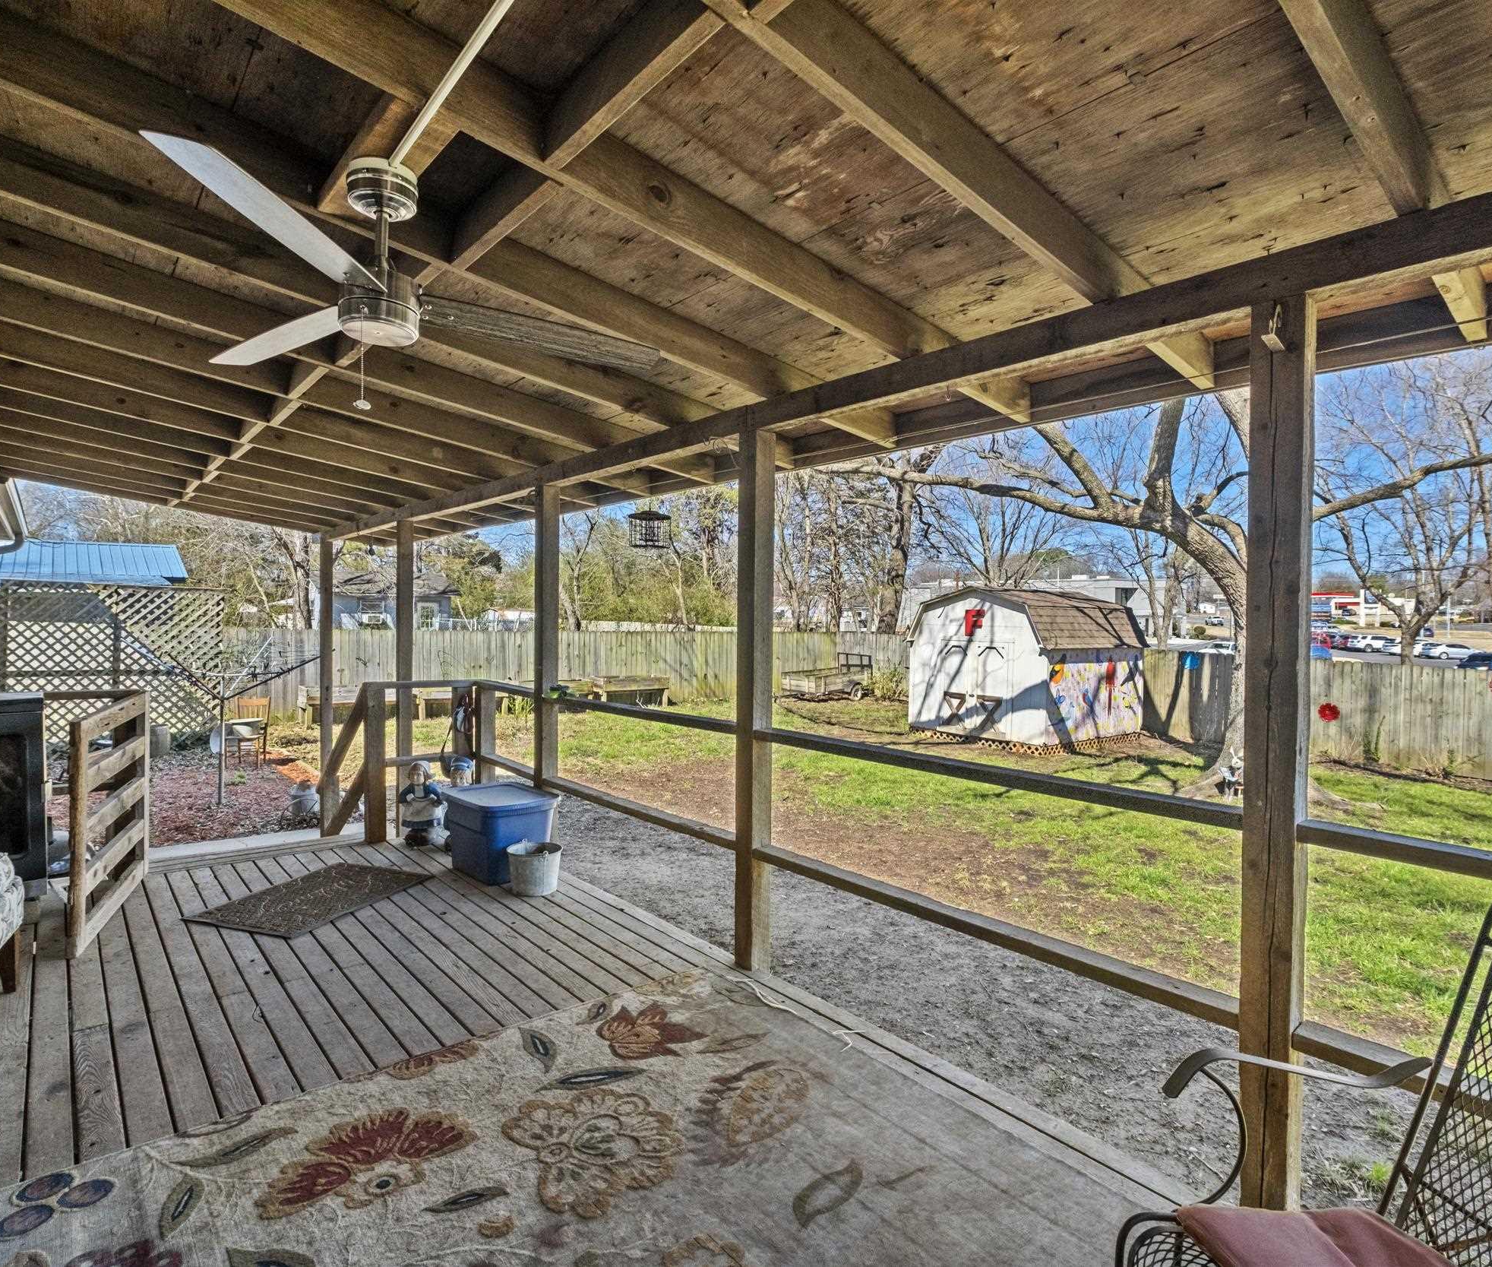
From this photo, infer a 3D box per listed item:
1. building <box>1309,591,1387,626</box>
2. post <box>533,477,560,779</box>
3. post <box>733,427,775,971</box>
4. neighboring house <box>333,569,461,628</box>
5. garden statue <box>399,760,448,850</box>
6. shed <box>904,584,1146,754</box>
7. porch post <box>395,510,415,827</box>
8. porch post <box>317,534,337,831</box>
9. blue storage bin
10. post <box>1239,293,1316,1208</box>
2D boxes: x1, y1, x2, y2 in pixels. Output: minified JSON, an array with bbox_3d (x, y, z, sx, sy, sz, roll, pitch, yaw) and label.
[{"bbox_3d":[102.936,-4.752,134.888,12.000,5.400,15.000,-1,2,-41],"label":"building"},{"bbox_3d":[-1.074,0.225,4.291,0.093,2.002,0.093,-1,2,-41],"label":"post"},{"bbox_3d":[0.036,0.253,3.024,0.093,2.021,0.093,-1,2,-41],"label":"post"},{"bbox_3d":[-16.567,-0.794,35.981,6.000,4.200,6.300,-1,2,-36],"label":"neighboring house"},{"bbox_3d":[-1.900,0.978,4.595,0.250,0.470,0.210,0,1,-22],"label":"garden statue"},{"bbox_3d":[5.646,0.591,15.985,3.320,2.923,3.120,-1,2,-36],"label":"shed"},{"bbox_3d":[-2.601,0.493,6.040,0.093,2.651,0.093,-1,2,-41],"label":"porch post"},{"bbox_3d":[-4.106,0.469,7.760,0.093,2.697,0.093,-1,2,-41],"label":"porch post"},{"bbox_3d":[-1.267,1.030,4.089,0.460,0.400,0.420,2,2,41],"label":"blue storage bin"},{"bbox_3d":[1.162,0.294,1.738,0.093,2.017,0.093,-1,2,-41],"label":"post"}]

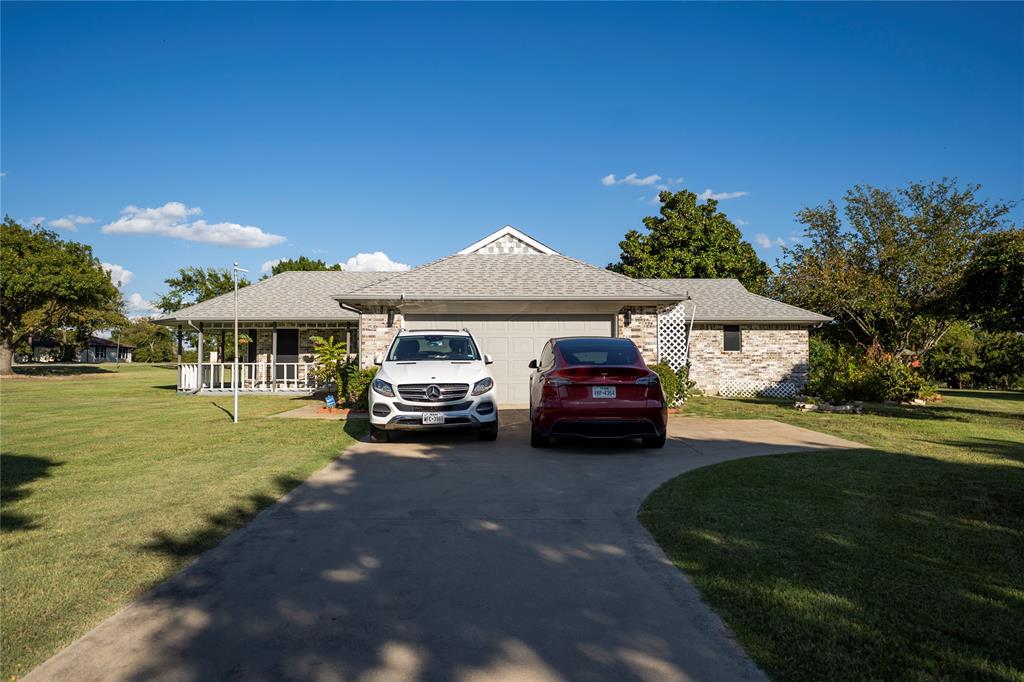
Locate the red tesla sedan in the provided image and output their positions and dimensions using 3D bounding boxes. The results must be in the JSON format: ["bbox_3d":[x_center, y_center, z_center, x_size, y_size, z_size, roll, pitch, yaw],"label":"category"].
[{"bbox_3d":[1.280,0.722,11.140,1.950,1.620,4.750,0,-1,2],"label":"red tesla sedan"}]

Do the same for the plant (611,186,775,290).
[{"bbox_3d":[8.584,-2.692,33.045,7.800,9.200,7.600,0,-1,0],"label":"plant"}]

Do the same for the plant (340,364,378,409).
[{"bbox_3d":[-3.396,1.017,15.386,0.950,1.000,0.900,0,-1,0],"label":"plant"}]

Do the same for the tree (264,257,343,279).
[{"bbox_3d":[-13.749,-1.757,45.032,6.500,7.700,6.500,0,-1,0],"label":"tree"}]

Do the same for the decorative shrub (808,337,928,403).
[{"bbox_3d":[11.075,0.721,21.191,3.700,2.050,2.800,0,-1,0],"label":"decorative shrub"}]

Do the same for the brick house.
[{"bbox_3d":[-0.800,-0.586,22.012,22.000,4.650,13.400,0,-1,0],"label":"brick house"}]

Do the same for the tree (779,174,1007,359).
[{"bbox_3d":[13.661,-2.023,24.534,8.600,7.600,8.000,0,-1,0],"label":"tree"}]

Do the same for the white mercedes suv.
[{"bbox_3d":[-1.340,0.654,11.941,1.980,1.780,4.820,0,-1,-6],"label":"white mercedes suv"}]

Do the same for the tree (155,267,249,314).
[{"bbox_3d":[-21.110,-1.527,47.029,7.000,7.300,7.000,0,-1,0],"label":"tree"}]

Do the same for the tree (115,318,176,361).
[{"bbox_3d":[-47.263,-0.246,88.014,8.000,6.100,7.500,0,-1,0],"label":"tree"}]

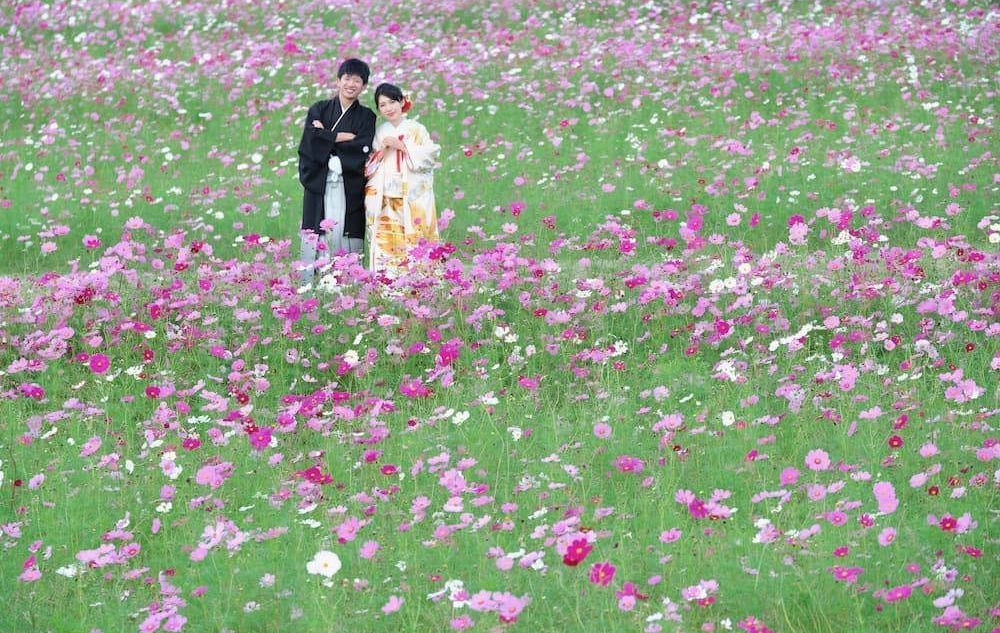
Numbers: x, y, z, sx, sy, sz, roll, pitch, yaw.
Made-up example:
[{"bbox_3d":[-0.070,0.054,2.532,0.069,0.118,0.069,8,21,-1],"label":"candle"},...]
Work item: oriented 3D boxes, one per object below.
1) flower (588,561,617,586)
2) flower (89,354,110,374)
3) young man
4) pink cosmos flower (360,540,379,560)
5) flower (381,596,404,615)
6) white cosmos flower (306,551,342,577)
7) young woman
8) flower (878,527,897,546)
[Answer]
[{"bbox_3d":[0.348,0.877,19.900,0.092,0.085,0.035,0,-11,0],"label":"flower"},{"bbox_3d":[-1.785,0.211,26.000,0.094,0.087,0.035,0,-9,-3],"label":"flower"},{"bbox_3d":[-1.100,-0.897,39.500,0.528,1.713,0.420,0,4,0],"label":"young man"},{"bbox_3d":[-0.461,0.825,20.700,0.067,0.067,0.035,0,-11,-6],"label":"pink cosmos flower"},{"bbox_3d":[-0.356,0.955,19.300,0.079,0.065,0.040,0,-22,-6],"label":"flower"},{"bbox_3d":[-0.589,0.831,19.600,0.116,0.092,0.035,0,-17,0],"label":"white cosmos flower"},{"bbox_3d":[-0.660,-0.813,39.500,0.515,1.530,0.430,1,4,7],"label":"young woman"},{"bbox_3d":[1.387,0.789,20.900,0.066,0.066,0.035,2,-15,20],"label":"flower"}]

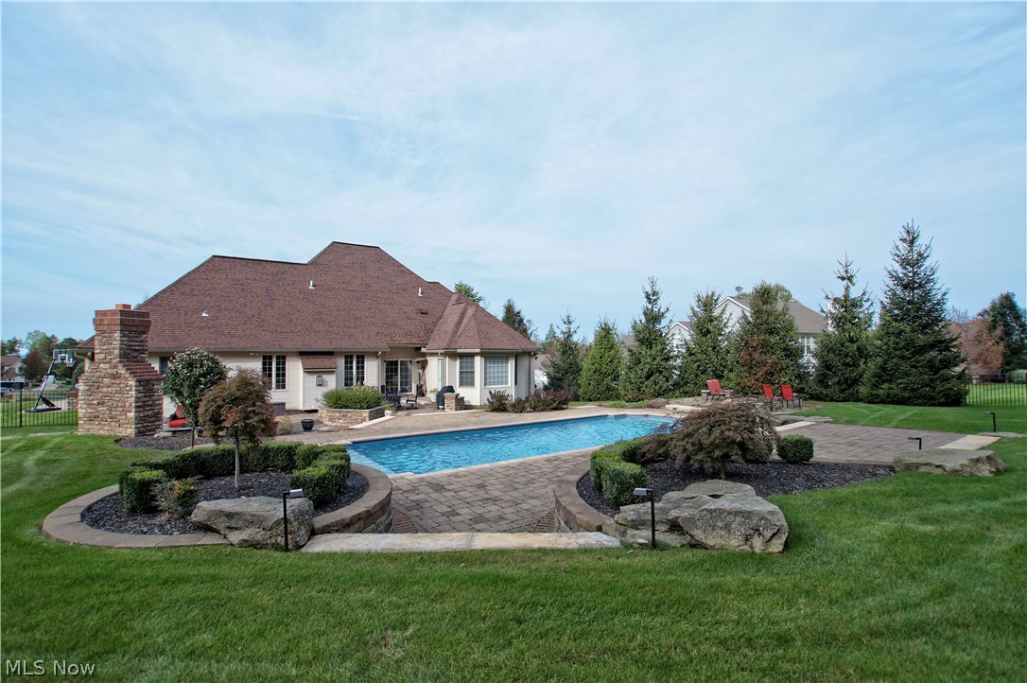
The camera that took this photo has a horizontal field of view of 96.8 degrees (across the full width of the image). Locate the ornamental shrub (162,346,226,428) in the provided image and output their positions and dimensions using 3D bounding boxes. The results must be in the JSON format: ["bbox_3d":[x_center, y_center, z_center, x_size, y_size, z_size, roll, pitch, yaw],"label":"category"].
[{"bbox_3d":[-9.850,1.465,14.067,1.750,2.500,1.750,1,-2,-35],"label":"ornamental shrub"}]

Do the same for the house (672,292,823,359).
[{"bbox_3d":[27.300,-0.059,50.410,17.000,8.600,13.500,1,-1,-31],"label":"house"}]

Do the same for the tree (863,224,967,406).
[{"bbox_3d":[18.100,-1.315,20.641,3.600,8.100,3.600,-1,-2,41],"label":"tree"}]

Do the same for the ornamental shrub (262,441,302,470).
[{"bbox_3d":[-3.869,1.891,7.600,0.620,0.400,0.600,1,-1,-33],"label":"ornamental shrub"}]

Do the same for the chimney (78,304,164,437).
[{"bbox_3d":[-12.870,0.869,14.936,2.400,4.200,0.950,0,-1,15],"label":"chimney"}]

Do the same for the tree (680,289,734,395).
[{"bbox_3d":[9.966,0.146,23.500,2.700,5.600,2.700,0,-1,0],"label":"tree"}]

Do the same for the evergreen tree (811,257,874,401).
[{"bbox_3d":[16.300,-0.622,22.416,2.800,6.900,2.800,0,-1,0],"label":"evergreen tree"}]

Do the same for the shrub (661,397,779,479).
[{"bbox_3d":[3.300,1.577,7.212,1.700,1.300,1.600,-1,-2,24],"label":"shrub"}]

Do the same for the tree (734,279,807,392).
[{"bbox_3d":[13.500,-0.128,24.011,3.300,6.100,3.300,-1,-2,29],"label":"tree"}]

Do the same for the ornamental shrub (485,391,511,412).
[{"bbox_3d":[-0.650,2.625,20.239,1.080,0.920,1.000,0,-1,0],"label":"ornamental shrub"}]

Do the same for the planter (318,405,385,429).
[{"bbox_3d":[-5.720,2.583,15.888,2.150,0.560,1.500,0,-2,9],"label":"planter"}]

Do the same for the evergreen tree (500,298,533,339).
[{"bbox_3d":[0.250,-0.304,48.014,4.200,8.200,4.200,0,-1,0],"label":"evergreen tree"}]

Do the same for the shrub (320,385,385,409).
[{"bbox_3d":[-5.620,1.944,15.955,1.980,0.700,1.300,0,-2,9],"label":"shrub"}]

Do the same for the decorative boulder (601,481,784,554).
[{"bbox_3d":[1.970,1.945,5.201,1.880,0.520,1.150,0,-2,9],"label":"decorative boulder"}]

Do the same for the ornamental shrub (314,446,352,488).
[{"bbox_3d":[-2.870,1.976,7.151,0.500,0.480,0.700,1,-2,-20],"label":"ornamental shrub"}]

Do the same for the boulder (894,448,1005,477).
[{"bbox_3d":[8.400,2.366,8.857,1.650,0.340,0.900,0,-1,13],"label":"boulder"}]

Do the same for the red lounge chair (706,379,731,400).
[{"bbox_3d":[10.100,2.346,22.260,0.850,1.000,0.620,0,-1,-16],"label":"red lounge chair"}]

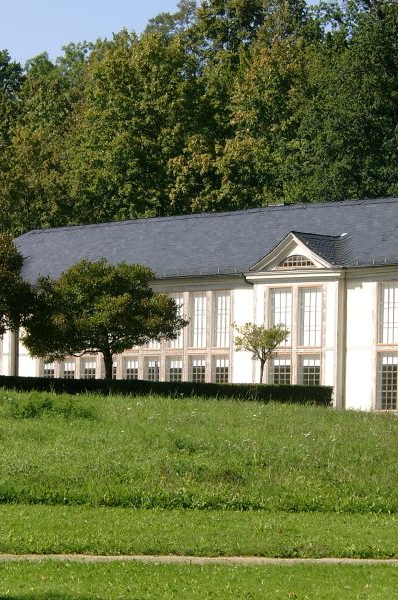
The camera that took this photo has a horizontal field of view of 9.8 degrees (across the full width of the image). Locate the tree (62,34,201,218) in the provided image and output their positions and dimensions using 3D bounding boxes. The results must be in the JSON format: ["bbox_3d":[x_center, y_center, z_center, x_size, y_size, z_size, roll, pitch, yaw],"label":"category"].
[{"bbox_3d":[-3.628,-4.950,130.000,8.440,20.610,8.440,1,-3,0],"label":"tree"}]

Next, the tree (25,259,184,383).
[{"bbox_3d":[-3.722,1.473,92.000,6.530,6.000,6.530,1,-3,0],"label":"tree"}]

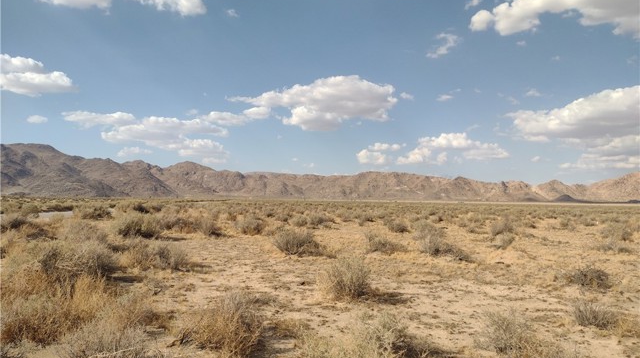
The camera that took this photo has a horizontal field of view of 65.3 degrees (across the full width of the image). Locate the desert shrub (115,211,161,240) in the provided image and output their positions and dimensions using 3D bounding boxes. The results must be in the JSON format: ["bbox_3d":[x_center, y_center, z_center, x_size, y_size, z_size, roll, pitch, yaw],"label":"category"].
[{"bbox_3d":[-7.497,1.895,20.654,1.924,1.057,1.732,1,-3,-20],"label":"desert shrub"}]

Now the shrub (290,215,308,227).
[{"bbox_3d":[-1.223,2.530,29.831,1.074,0.696,0.913,0,-3,-2],"label":"shrub"}]

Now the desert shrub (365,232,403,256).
[{"bbox_3d":[1.923,1.901,14.884,1.182,0.669,1.004,0,-3,7],"label":"desert shrub"}]

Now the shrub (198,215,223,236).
[{"bbox_3d":[-5.041,2.122,23.013,1.072,0.831,1.019,1,-2,-12],"label":"shrub"}]

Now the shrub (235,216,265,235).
[{"bbox_3d":[-3.238,2.123,22.966,1.365,0.885,1.161,1,-3,-8],"label":"shrub"}]

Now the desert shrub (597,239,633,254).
[{"bbox_3d":[9.434,2.143,15.998,1.119,0.374,1.007,-1,-3,30],"label":"desert shrub"}]

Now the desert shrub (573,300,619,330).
[{"bbox_3d":[3.548,1.727,6.435,0.575,0.332,0.517,-1,-3,29],"label":"desert shrub"}]

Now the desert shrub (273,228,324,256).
[{"bbox_3d":[-0.639,1.836,14.900,1.549,0.775,1.317,0,-3,-2],"label":"desert shrub"}]

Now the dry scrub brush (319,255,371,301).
[{"bbox_3d":[0.403,1.606,8.186,0.826,0.683,0.743,0,-2,3],"label":"dry scrub brush"}]

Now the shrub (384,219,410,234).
[{"bbox_3d":[3.921,2.380,25.259,1.275,0.610,1.148,0,-2,9],"label":"shrub"}]

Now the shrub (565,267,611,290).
[{"bbox_3d":[5.067,1.832,9.392,0.839,0.388,0.755,-1,-3,28],"label":"shrub"}]

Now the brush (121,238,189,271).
[{"bbox_3d":[-3.800,1.703,11.488,1.483,0.710,1.261,1,-3,-18],"label":"brush"}]

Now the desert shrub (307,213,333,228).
[{"bbox_3d":[-0.028,2.512,30.530,1.542,0.742,1.387,0,-2,0],"label":"desert shrub"}]

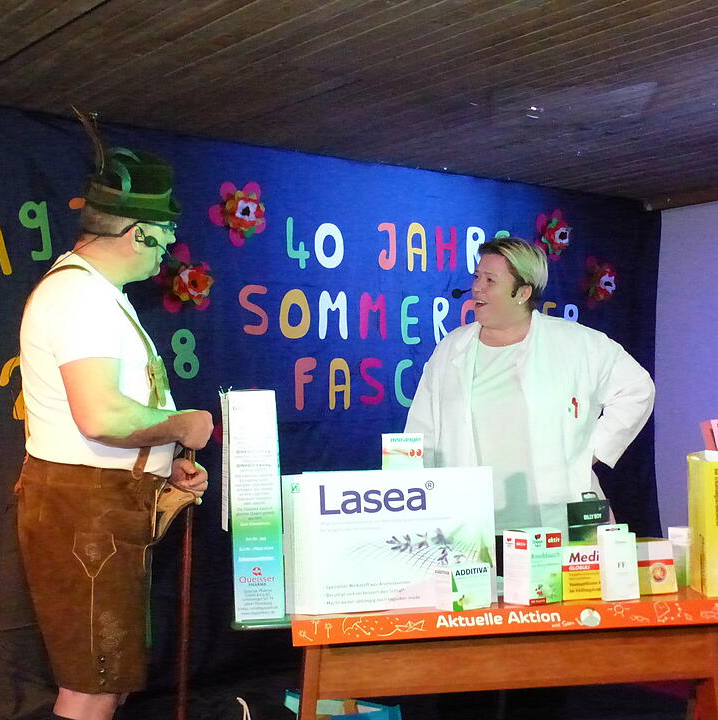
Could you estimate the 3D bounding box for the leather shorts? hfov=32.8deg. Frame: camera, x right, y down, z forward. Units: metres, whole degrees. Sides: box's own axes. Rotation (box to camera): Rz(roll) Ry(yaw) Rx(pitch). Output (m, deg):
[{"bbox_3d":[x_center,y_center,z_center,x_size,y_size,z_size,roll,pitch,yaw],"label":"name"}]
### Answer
[{"bbox_3d":[-0.686,0.546,3.120,0.350,0.585,0.410,-1,-3,-12],"label":"leather shorts"}]

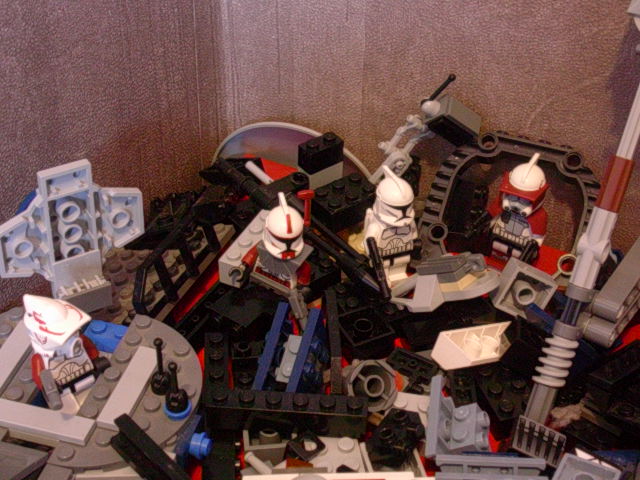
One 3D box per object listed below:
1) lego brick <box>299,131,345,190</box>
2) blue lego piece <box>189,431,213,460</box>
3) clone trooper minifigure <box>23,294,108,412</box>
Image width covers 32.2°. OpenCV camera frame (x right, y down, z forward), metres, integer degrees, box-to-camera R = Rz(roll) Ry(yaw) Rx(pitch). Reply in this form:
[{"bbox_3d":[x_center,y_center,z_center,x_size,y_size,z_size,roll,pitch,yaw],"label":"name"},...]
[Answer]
[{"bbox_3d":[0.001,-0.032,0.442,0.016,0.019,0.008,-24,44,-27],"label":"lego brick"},{"bbox_3d":[-0.035,0.061,0.328,0.005,0.008,0.008,6,55,15],"label":"blue lego piece"},{"bbox_3d":[-0.073,0.033,0.317,0.016,0.040,0.024,21,41,41],"label":"clone trooper minifigure"}]

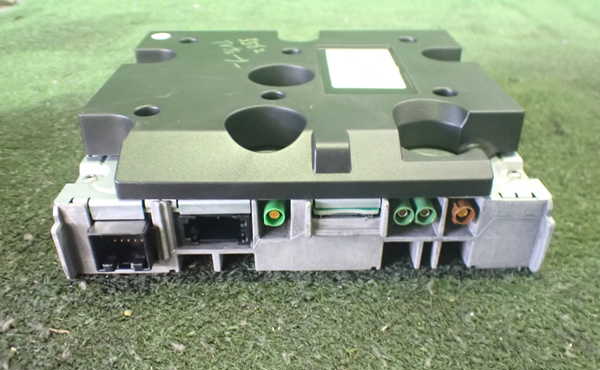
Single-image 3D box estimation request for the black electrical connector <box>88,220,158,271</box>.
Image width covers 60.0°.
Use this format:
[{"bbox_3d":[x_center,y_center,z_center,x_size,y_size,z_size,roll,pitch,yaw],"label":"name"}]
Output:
[{"bbox_3d":[-0.068,0.023,0.203,0.021,0.018,0.014,0,32,-1],"label":"black electrical connector"}]

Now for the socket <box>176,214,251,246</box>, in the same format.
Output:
[{"bbox_3d":[-0.032,0.014,0.201,0.027,0.014,0.012,0,32,-1],"label":"socket"}]

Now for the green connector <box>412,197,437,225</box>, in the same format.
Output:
[{"bbox_3d":[0.047,0.009,0.199,0.008,0.008,0.012,0,32,-1],"label":"green connector"}]

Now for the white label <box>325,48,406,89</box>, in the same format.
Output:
[{"bbox_3d":[0.031,-0.058,0.257,0.034,0.001,0.059,0,32,-1],"label":"white label"}]

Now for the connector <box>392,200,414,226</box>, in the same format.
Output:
[{"bbox_3d":[0.038,0.009,0.199,0.008,0.008,0.012,0,32,-1],"label":"connector"}]

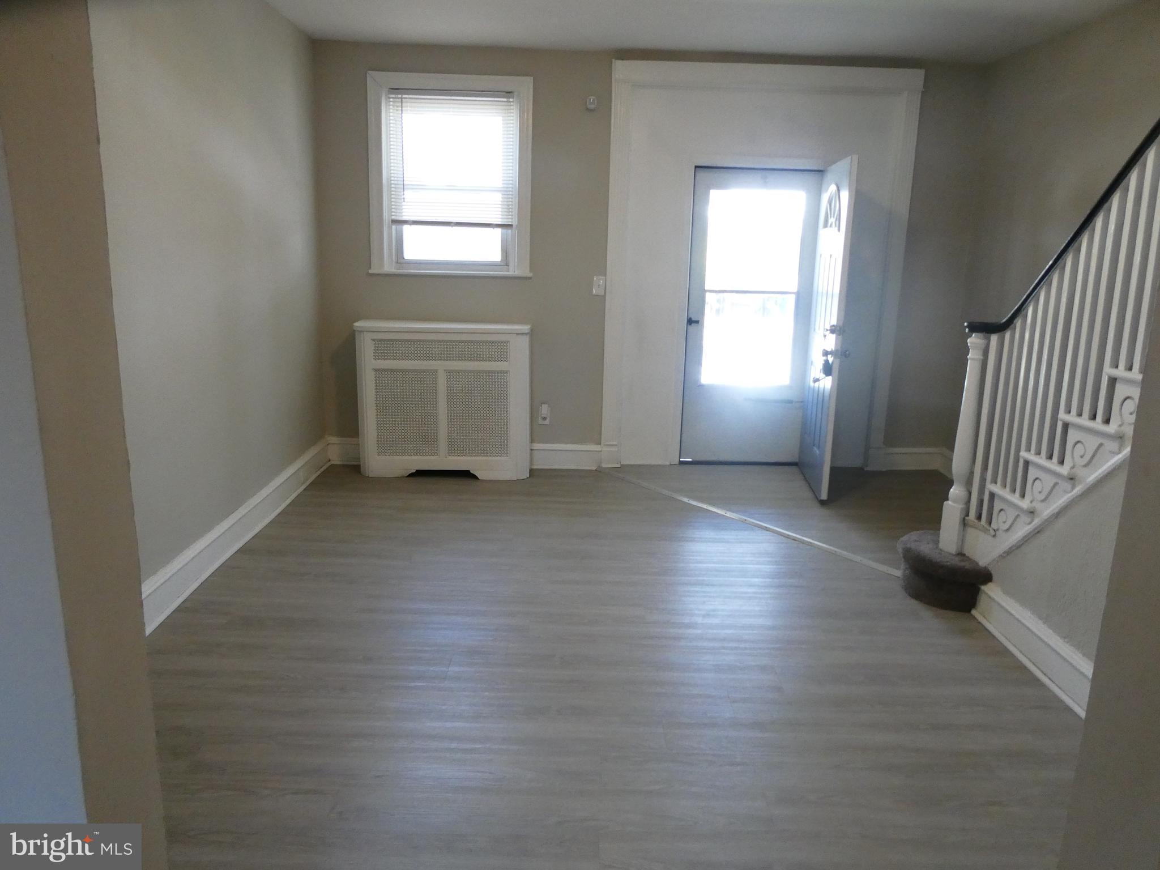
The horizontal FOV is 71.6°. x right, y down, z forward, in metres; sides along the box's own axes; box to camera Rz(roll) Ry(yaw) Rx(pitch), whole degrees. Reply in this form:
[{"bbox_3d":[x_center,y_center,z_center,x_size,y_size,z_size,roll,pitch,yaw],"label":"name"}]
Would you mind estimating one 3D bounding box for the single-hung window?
[{"bbox_3d":[-0.836,-1.674,5.241,1.063,1.243,0.139,1,13,-2],"label":"single-hung window"}]

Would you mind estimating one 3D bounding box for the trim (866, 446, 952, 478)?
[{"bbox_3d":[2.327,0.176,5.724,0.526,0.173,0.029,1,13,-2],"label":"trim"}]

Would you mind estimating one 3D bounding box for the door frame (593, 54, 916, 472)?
[{"bbox_3d":[1.170,-1.061,5.440,1.998,2.658,0.139,1,13,-2],"label":"door frame"}]

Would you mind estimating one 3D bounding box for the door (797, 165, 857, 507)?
[{"bbox_3d":[1.587,-0.682,5.186,0.045,2.033,0.809,3,13,5],"label":"door"}]

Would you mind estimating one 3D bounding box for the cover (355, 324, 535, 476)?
[{"bbox_3d":[-0.880,-0.233,5.349,1.104,0.988,0.359,1,13,-2],"label":"cover"}]

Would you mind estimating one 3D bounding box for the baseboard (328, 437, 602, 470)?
[{"bbox_3d":[-0.790,0.130,5.602,1.869,0.173,0.029,1,13,-2],"label":"baseboard"}]

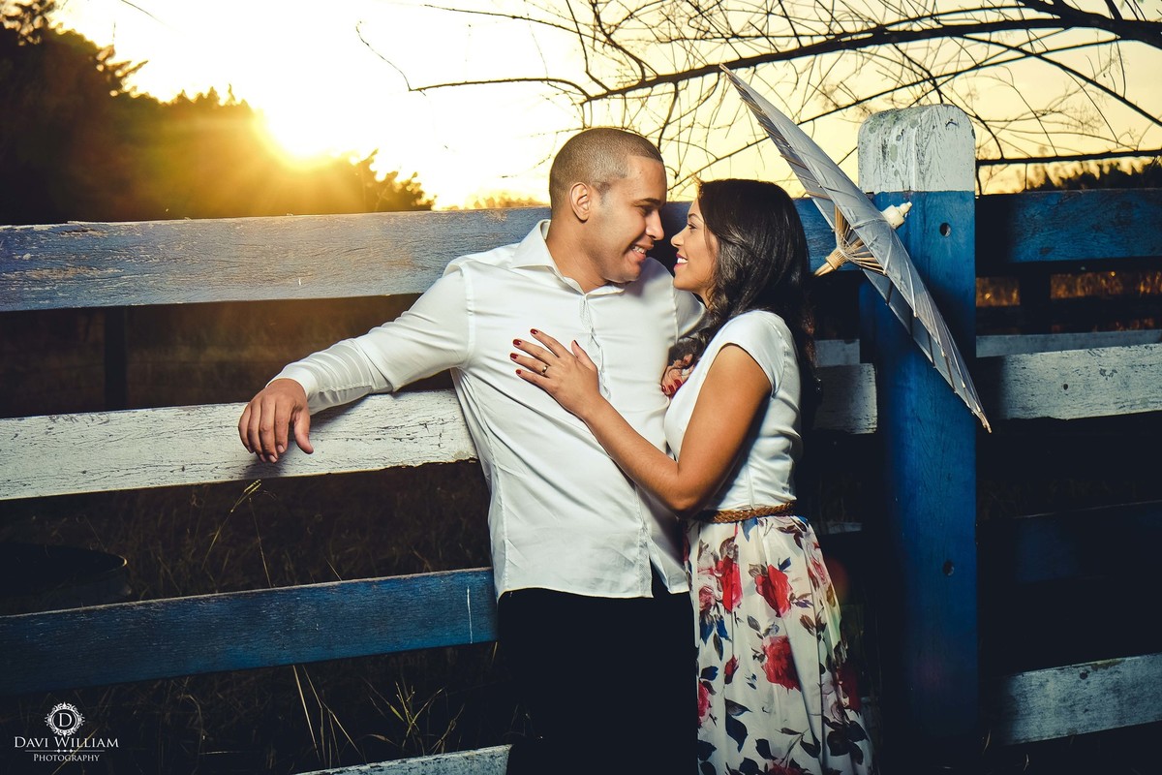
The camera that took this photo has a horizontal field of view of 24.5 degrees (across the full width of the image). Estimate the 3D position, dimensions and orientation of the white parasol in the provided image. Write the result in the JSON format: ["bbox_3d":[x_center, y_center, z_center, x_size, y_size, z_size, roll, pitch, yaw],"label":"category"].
[{"bbox_3d":[0.371,-0.158,4.812,0.560,0.818,0.818,-37,0,4],"label":"white parasol"}]

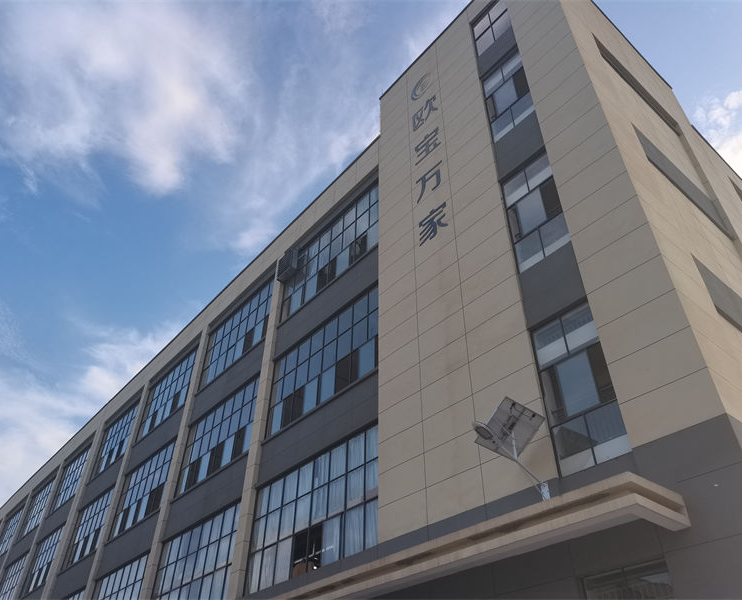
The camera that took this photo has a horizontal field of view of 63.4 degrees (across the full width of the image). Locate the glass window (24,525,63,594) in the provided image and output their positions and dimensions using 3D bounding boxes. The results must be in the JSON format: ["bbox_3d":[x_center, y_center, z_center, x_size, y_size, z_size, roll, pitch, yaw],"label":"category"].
[{"bbox_3d":[-16.182,12.928,30.003,0.120,2.679,5.402,28,-46,-29],"label":"glass window"}]

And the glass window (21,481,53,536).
[{"bbox_3d":[-20.138,12.640,36.458,0.120,2.884,5.402,28,-46,-29],"label":"glass window"}]

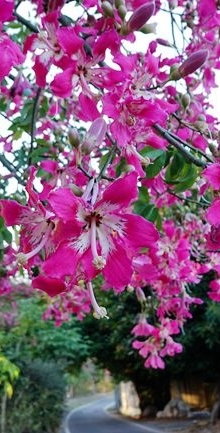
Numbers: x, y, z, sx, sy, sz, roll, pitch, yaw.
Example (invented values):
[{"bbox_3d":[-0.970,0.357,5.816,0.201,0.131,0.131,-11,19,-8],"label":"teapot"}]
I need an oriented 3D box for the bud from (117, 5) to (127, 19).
[{"bbox_3d":[0.021,-0.345,0.880,0.017,0.024,0.017,0,-17,0],"label":"bud"}]

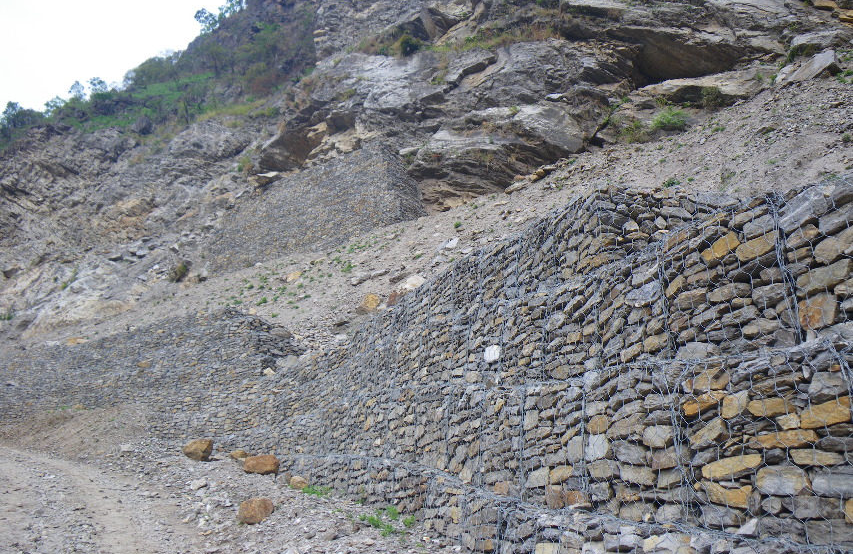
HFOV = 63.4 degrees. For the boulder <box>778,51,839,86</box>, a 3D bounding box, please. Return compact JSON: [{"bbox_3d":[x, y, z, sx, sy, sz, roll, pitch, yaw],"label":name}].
[{"bbox_3d":[8.303,-4.554,15.000,1.391,0.782,0.974,-8,-15,30],"label":"boulder"}]

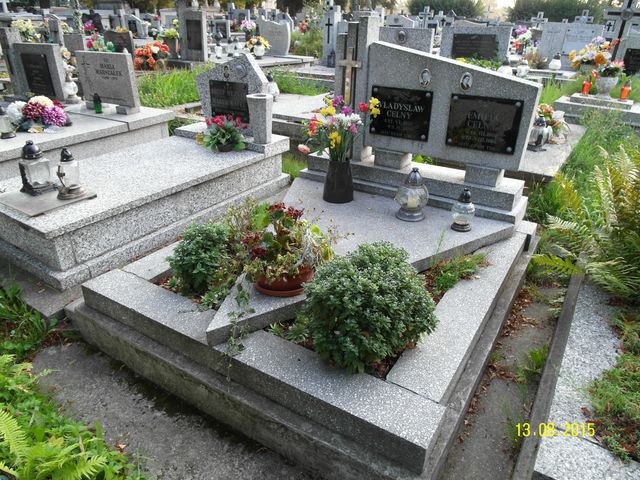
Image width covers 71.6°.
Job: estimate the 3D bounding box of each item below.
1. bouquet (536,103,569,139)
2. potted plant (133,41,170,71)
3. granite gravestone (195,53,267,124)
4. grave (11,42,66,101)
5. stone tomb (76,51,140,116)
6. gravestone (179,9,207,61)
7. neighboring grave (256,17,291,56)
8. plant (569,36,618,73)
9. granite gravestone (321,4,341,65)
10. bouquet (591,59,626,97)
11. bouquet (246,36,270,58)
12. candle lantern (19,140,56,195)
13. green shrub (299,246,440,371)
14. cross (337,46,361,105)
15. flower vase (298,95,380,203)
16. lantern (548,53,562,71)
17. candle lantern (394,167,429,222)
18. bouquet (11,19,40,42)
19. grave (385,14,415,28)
[{"bbox_3d":[2.094,-1.049,3.945,0.270,0.303,0.250,16,31,29],"label":"bouquet"},{"bbox_3d":[-2.822,-3.050,7.302,0.550,0.380,0.500,16,31,29],"label":"potted plant"},{"bbox_3d":[-0.734,-1.211,3.696,0.690,0.645,0.090,14,28,25],"label":"granite gravestone"},{"bbox_3d":[-2.579,-1.535,4.094,0.600,0.490,0.090,12,27,21],"label":"grave"},{"bbox_3d":[-1.948,-1.471,4.143,0.800,0.524,0.130,16,31,29],"label":"stone tomb"},{"bbox_3d":[-2.836,-4.510,9.812,0.620,1.040,0.160,15,30,29],"label":"gravestone"},{"bbox_3d":[-0.955,-4.323,9.405,0.756,0.739,0.130,16,31,29],"label":"neighboring grave"},{"bbox_3d":[3.898,-2.641,6.300,0.580,0.450,0.520,16,29,28],"label":"plant"},{"bbox_3d":[0.260,-4.115,8.998,0.300,1.100,0.220,16,29,28],"label":"granite gravestone"},{"bbox_3d":[3.804,-2.136,5.850,0.360,0.450,0.340,16,29,28],"label":"bouquet"},{"bbox_3d":[-1.243,-3.874,8.877,0.410,0.413,0.380,16,31,29],"label":"bouquet"},{"bbox_3d":[-1.677,-0.431,2.607,0.165,0.285,0.165,16,31,29],"label":"candle lantern"},{"bbox_3d":[0.197,0.235,1.699,0.510,0.460,0.510,0,27,0],"label":"green shrub"},{"bbox_3d":[0.205,-1.144,3.117,0.178,0.385,0.030,15,30,29],"label":"cross"},{"bbox_3d":[0.122,-0.552,2.756,0.470,0.650,0.410,16,31,29],"label":"flower vase"},{"bbox_3d":[3.707,-2.795,6.948,0.155,0.240,0.155,15,30,29],"label":"lantern"},{"bbox_3d":[0.547,-0.280,2.636,0.200,0.300,0.200,16,29,28],"label":"candle lantern"},{"bbox_3d":[-4.307,-3.069,6.500,0.370,0.330,0.350,16,29,28],"label":"bouquet"},{"bbox_3d":[2.564,-6.980,14.681,0.900,0.800,0.150,16,31,29],"label":"grave"}]

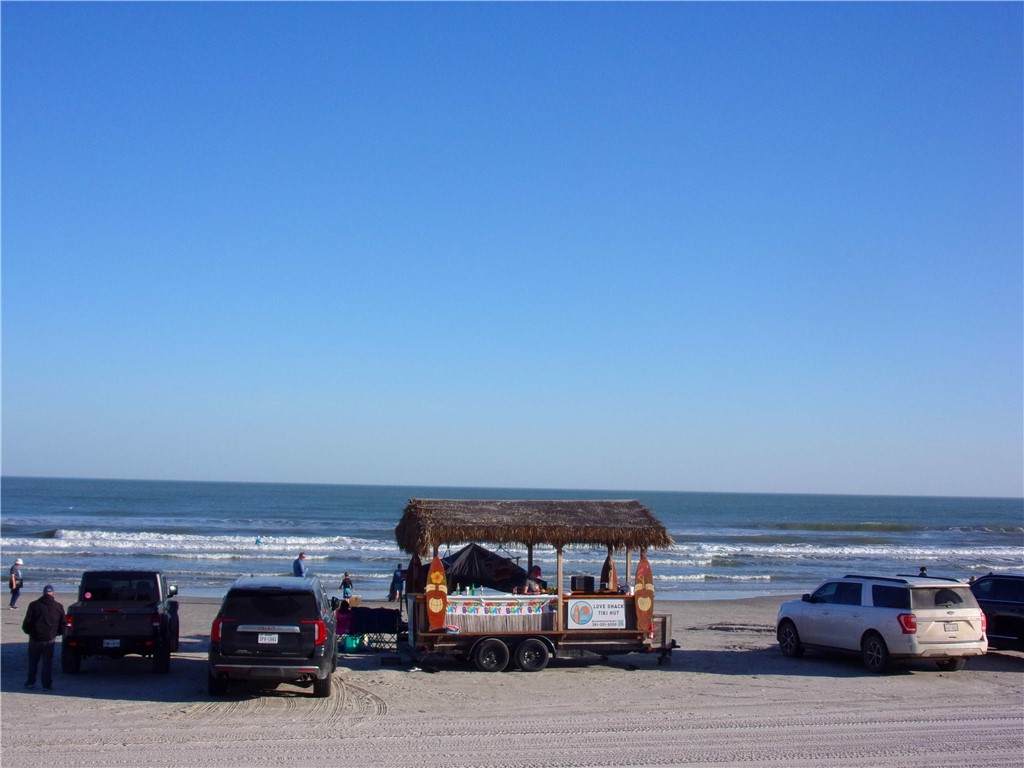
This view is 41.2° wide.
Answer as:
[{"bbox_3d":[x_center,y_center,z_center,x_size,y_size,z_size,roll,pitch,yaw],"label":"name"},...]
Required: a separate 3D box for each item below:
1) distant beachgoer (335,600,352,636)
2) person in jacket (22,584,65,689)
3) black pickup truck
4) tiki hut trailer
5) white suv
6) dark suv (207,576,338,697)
[{"bbox_3d":[-3.826,5.492,30.752,0.550,1.200,0.800,2,-4,-10],"label":"distant beachgoer"},{"bbox_3d":[-8.037,4.340,23.416,0.650,1.760,0.400,0,-4,12],"label":"person in jacket"},{"bbox_3d":[-7.972,4.762,28.030,2.020,1.920,5.550,2,-4,-11],"label":"black pickup truck"},{"bbox_3d":[0.684,4.177,28.734,5.950,3.440,2.400,2,-4,-16],"label":"tiki hut trailer"},{"bbox_3d":[7.906,5.157,29.928,2.100,1.950,5.500,3,-5,-21],"label":"white suv"},{"bbox_3d":[-4.262,4.425,24.556,2.120,1.930,5.400,2,-4,-8],"label":"dark suv"}]

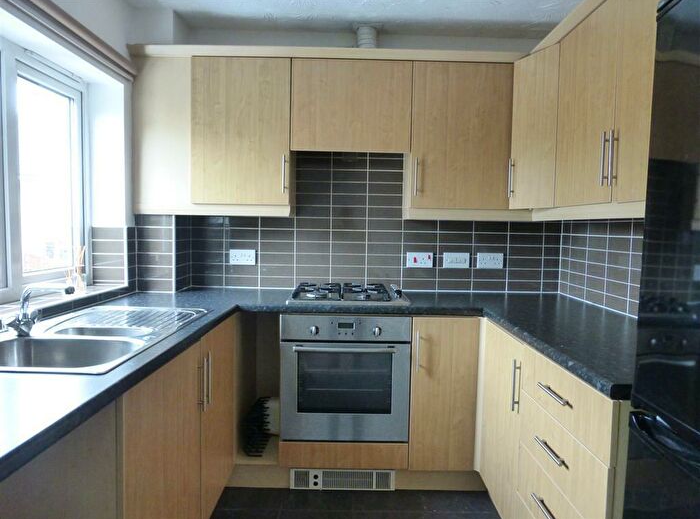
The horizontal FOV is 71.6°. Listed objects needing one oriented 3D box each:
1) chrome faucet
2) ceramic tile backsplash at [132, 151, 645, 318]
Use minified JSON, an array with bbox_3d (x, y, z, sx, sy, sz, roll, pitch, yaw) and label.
[{"bbox_3d":[-0.933,0.154,1.474,0.185,0.152,0.135,2,4,12],"label":"chrome faucet"},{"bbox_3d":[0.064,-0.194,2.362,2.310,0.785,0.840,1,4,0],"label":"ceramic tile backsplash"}]

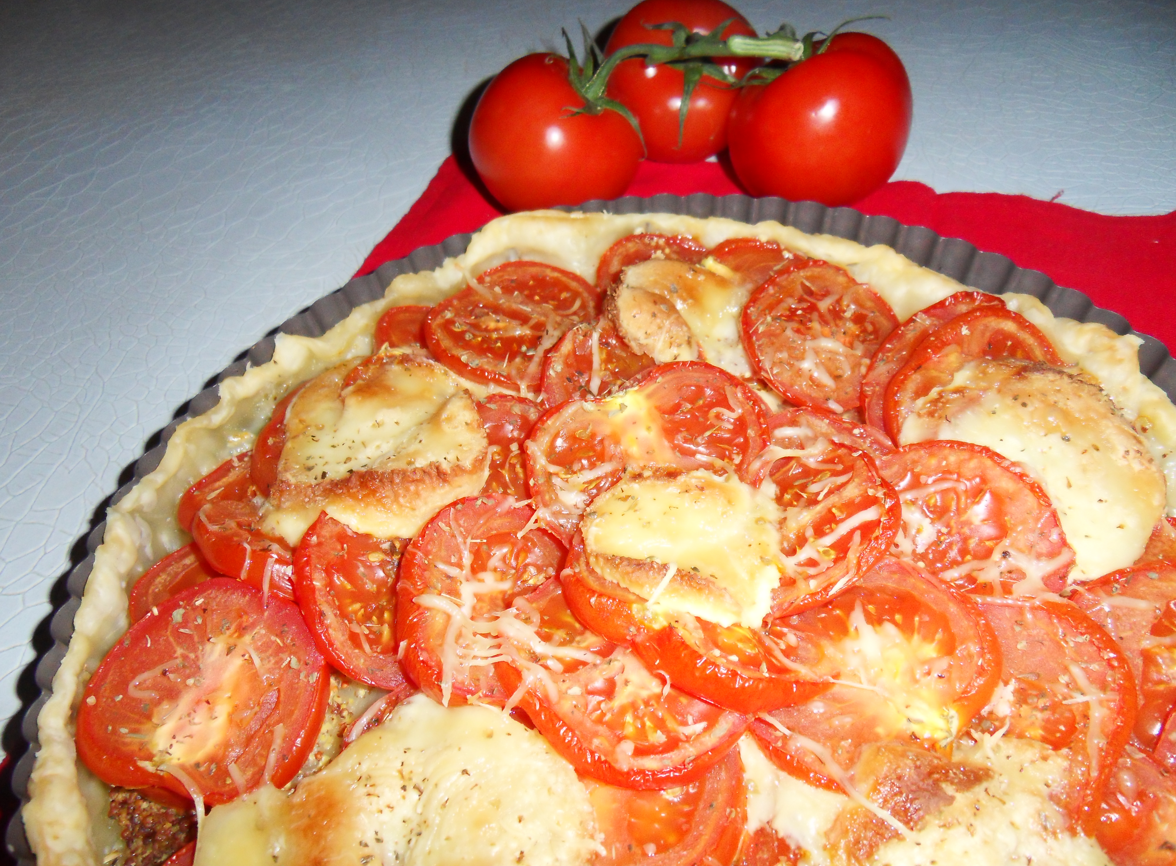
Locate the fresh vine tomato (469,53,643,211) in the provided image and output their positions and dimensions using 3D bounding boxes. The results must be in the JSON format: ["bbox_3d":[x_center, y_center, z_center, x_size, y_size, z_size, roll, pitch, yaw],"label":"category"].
[{"bbox_3d":[-0.011,-0.110,0.309,0.067,0.058,0.067,16,61,-23],"label":"fresh vine tomato"}]

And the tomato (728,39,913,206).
[{"bbox_3d":[0.086,-0.114,0.302,0.067,0.059,0.067,-30,44,24],"label":"tomato"}]

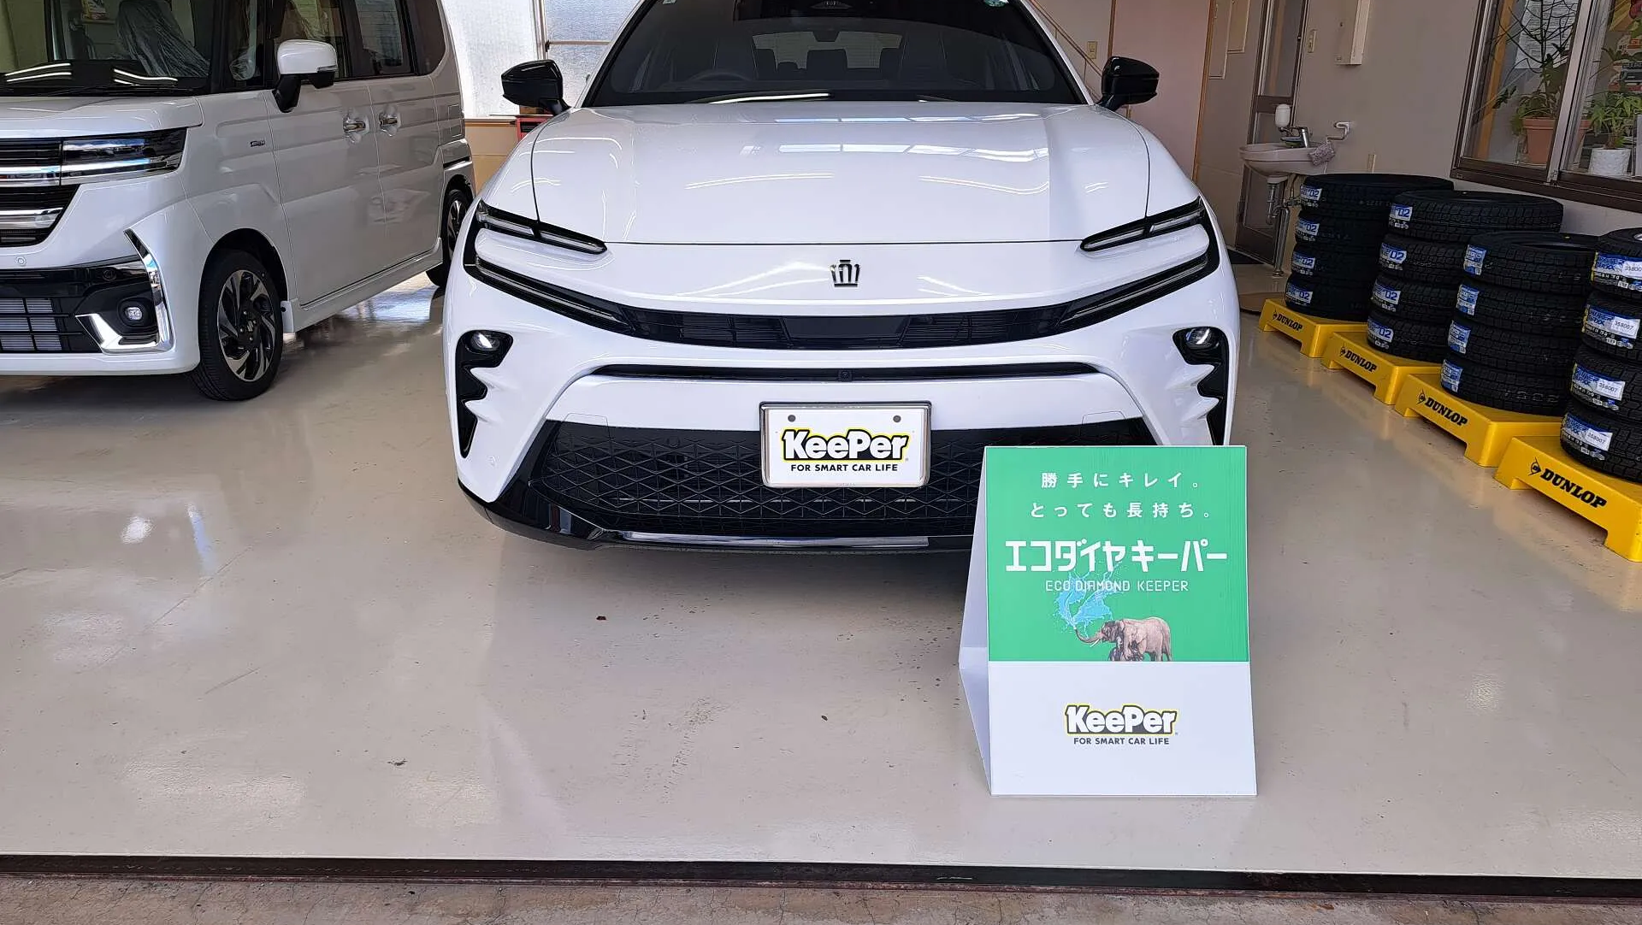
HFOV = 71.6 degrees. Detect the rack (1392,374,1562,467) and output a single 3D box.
[{"bbox_3d":[2.389,-0.156,3.832,0.600,0.143,0.620,1,19,2],"label":"rack"}]

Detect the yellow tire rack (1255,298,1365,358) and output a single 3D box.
[{"bbox_3d":[2.435,-0.619,5.218,0.600,0.143,0.620,0,19,0],"label":"yellow tire rack"}]

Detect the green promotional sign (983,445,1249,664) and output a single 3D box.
[{"bbox_3d":[0.511,0.156,1.949,0.446,0.367,0.020,0,-3,0],"label":"green promotional sign"}]

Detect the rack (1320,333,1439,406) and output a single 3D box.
[{"bbox_3d":[2.421,-0.383,4.511,0.600,0.143,0.620,0,19,1],"label":"rack"}]

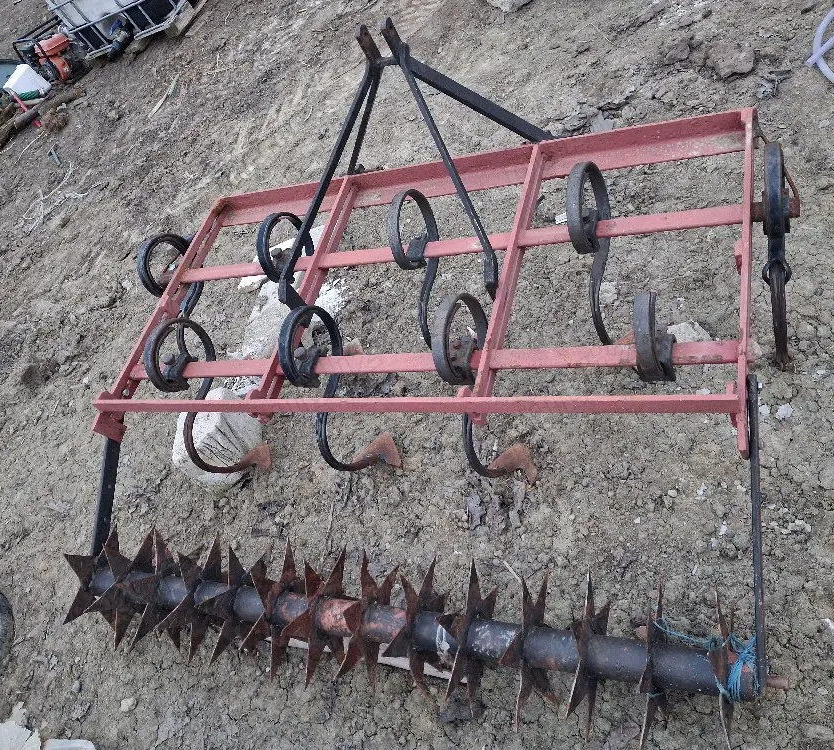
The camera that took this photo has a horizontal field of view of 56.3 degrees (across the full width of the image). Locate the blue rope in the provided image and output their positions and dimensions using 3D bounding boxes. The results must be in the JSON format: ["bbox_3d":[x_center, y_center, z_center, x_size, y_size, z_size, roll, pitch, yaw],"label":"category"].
[{"bbox_3d":[0.511,0.509,1.380,0.172,0.101,0.113,-2,54,28],"label":"blue rope"}]

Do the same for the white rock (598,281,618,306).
[{"bbox_3d":[0.526,-0.223,2.162,0.066,0.042,0.072,-3,53,29],"label":"white rock"}]

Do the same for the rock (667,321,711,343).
[{"bbox_3d":[0.686,-0.098,1.957,0.115,0.055,0.095,-3,53,29],"label":"rock"}]

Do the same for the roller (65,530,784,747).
[{"bbox_3d":[-0.138,0.540,1.716,1.714,0.303,0.309,-2,54,28],"label":"roller"}]

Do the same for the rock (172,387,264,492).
[{"bbox_3d":[-0.627,0.203,2.414,0.185,0.205,0.235,-3,53,29],"label":"rock"}]

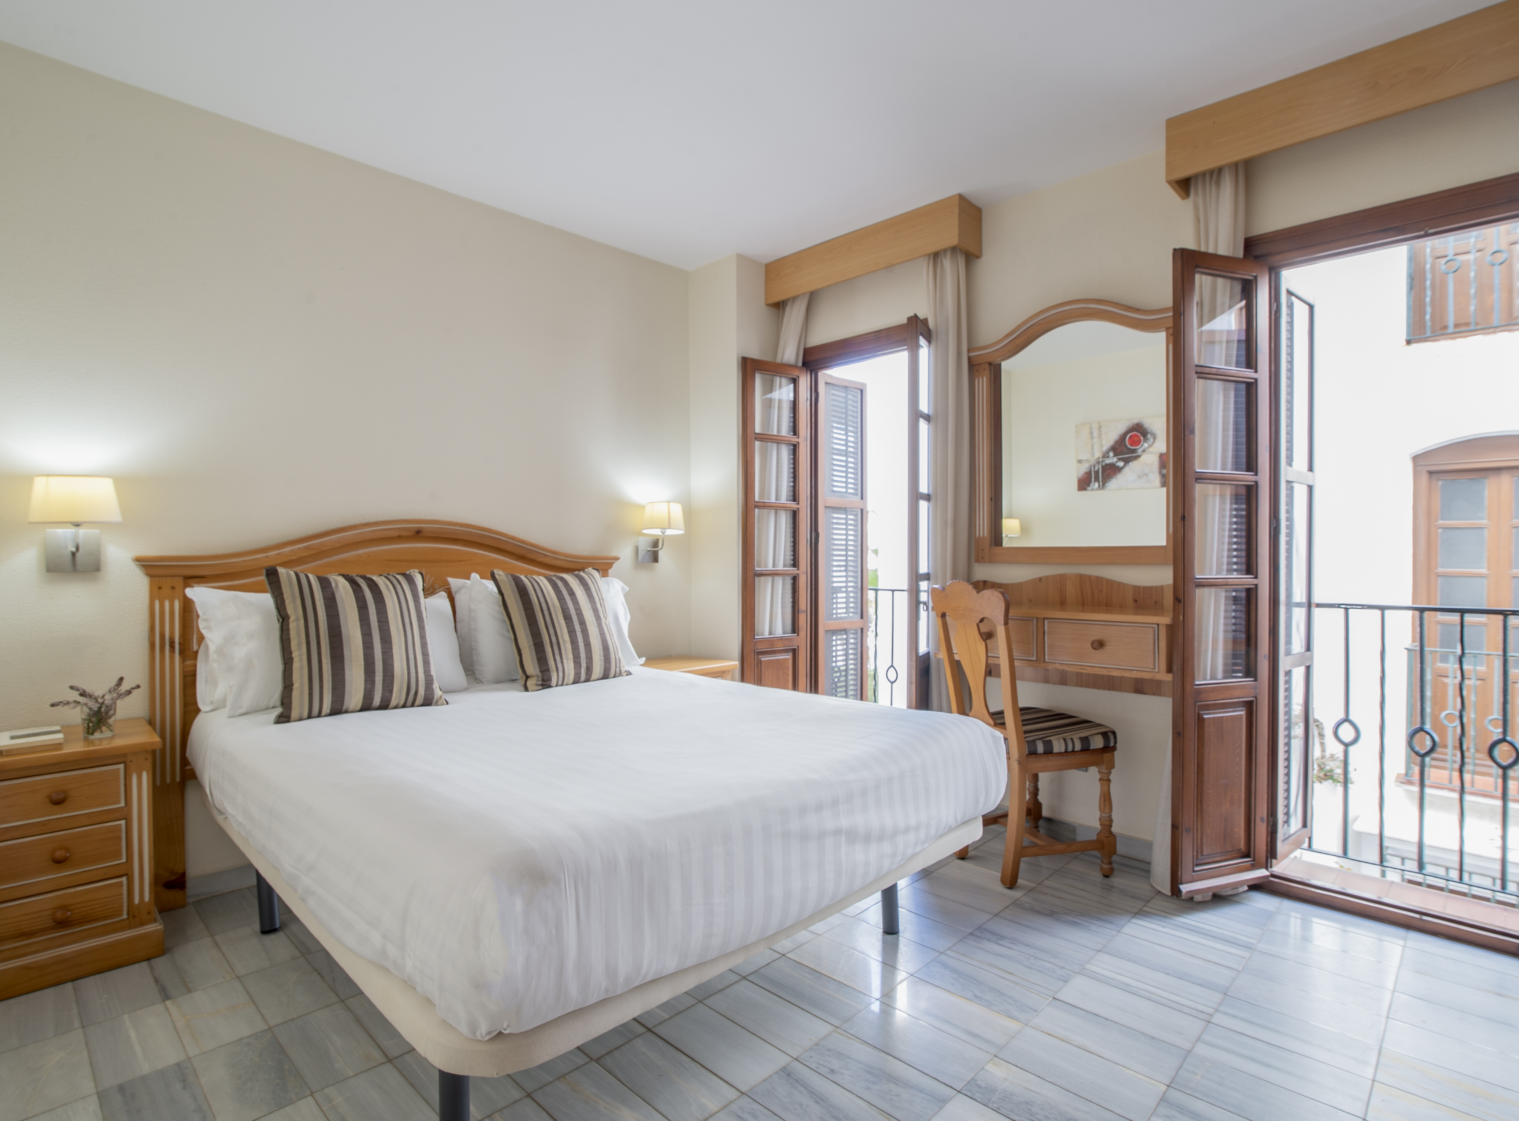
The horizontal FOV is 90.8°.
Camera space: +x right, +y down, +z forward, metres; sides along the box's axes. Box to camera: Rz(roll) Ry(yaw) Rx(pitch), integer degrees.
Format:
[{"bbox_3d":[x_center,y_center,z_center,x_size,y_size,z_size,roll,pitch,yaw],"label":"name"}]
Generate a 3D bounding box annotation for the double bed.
[{"bbox_3d":[-0.610,0.473,2.235,1.790,1.235,1.930,0,1,-44],"label":"double bed"}]

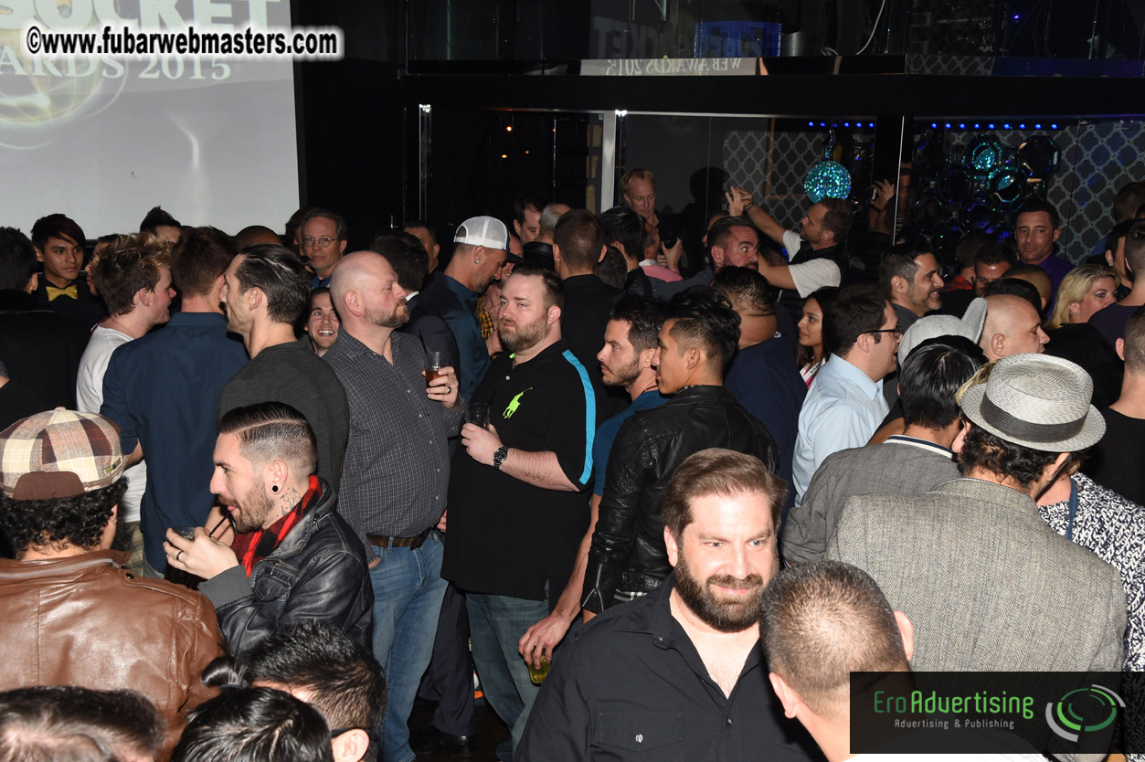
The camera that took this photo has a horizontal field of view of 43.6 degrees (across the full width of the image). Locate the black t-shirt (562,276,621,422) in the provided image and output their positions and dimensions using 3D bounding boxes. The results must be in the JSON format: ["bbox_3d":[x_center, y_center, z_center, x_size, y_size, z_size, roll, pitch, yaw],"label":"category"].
[{"bbox_3d":[0.035,-0.026,5.233,0.540,0.740,0.300,1,13,0],"label":"black t-shirt"}]

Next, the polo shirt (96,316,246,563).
[{"bbox_3d":[-1.102,0.164,4.163,0.520,0.740,0.320,2,13,5],"label":"polo shirt"}]

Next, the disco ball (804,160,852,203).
[{"bbox_3d":[1.411,-1.093,7.900,0.262,0.262,0.262,1,12,0],"label":"disco ball"}]

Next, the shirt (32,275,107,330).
[{"bbox_3d":[-1.845,-0.031,5.301,0.500,0.720,0.280,-3,14,-17],"label":"shirt"}]

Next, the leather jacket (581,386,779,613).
[{"bbox_3d":[0.288,0.308,3.750,0.520,0.620,0.320,-5,14,-24],"label":"leather jacket"}]

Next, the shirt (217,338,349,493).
[{"bbox_3d":[-0.807,0.221,4.029,0.320,0.700,0.500,11,16,37],"label":"shirt"}]

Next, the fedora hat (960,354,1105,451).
[{"bbox_3d":[0.794,0.019,2.430,0.243,0.108,0.275,11,27,16],"label":"fedora hat"}]

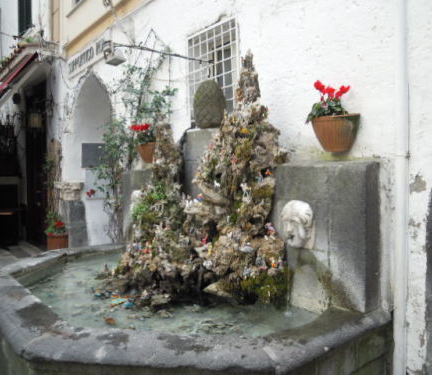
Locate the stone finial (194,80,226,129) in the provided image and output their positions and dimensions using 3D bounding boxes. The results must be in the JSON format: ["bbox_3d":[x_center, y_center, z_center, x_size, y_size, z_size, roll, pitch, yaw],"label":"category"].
[{"bbox_3d":[-0.047,-0.716,3.490,0.280,0.420,0.280,0,1,0],"label":"stone finial"}]

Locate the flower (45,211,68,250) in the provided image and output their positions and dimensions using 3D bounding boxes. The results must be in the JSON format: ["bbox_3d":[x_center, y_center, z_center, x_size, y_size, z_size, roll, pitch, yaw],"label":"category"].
[{"bbox_3d":[-2.640,0.770,6.700,0.370,0.750,0.370,-1,2,-40],"label":"flower"}]

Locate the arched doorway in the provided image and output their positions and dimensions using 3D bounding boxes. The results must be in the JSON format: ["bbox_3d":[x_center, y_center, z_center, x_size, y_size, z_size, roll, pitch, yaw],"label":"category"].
[{"bbox_3d":[-1.800,-0.190,6.150,0.400,2.850,1.800,-1,2,-40],"label":"arched doorway"}]

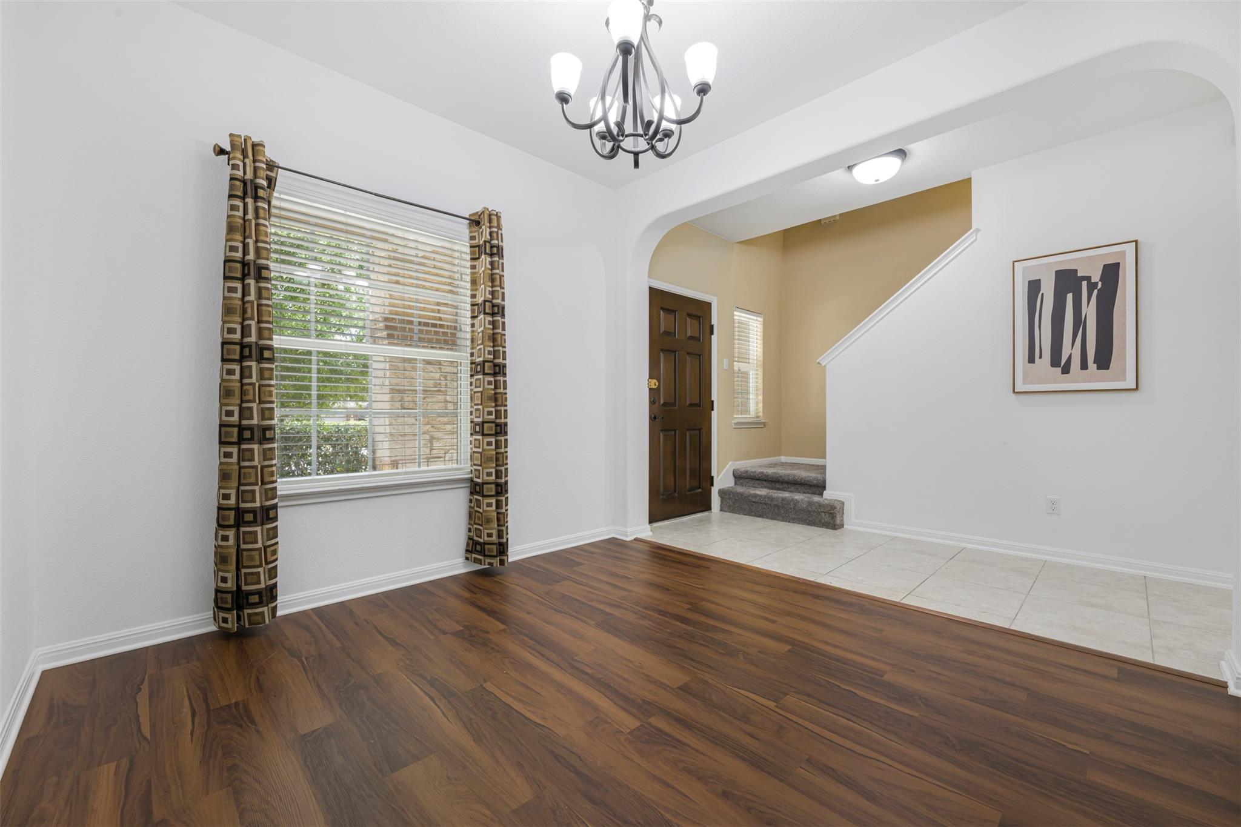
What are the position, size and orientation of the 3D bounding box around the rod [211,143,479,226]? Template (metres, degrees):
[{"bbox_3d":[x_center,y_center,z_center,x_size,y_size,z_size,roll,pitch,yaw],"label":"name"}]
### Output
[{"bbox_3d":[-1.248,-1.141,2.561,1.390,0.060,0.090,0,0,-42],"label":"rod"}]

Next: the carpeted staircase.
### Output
[{"bbox_3d":[1.849,0.797,4.862,1.220,0.370,1.130,0,0,-44],"label":"carpeted staircase"}]

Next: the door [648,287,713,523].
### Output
[{"bbox_3d":[0.563,-0.054,4.430,0.920,2.030,0.050,0,0,-44],"label":"door"}]

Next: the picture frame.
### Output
[{"bbox_3d":[2.949,-0.601,3.155,0.035,0.920,0.600,0,0,-44],"label":"picture frame"}]

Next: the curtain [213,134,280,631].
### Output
[{"bbox_3d":[-1.670,-0.139,2.164,0.225,2.140,0.145,0,0,-42],"label":"curtain"}]

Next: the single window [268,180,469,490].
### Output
[{"bbox_3d":[-1.339,-0.416,2.645,1.100,1.490,0.060,0,0,-42],"label":"single window"}]

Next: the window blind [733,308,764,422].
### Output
[{"bbox_3d":[1.380,-0.501,5.241,0.600,1.210,0.080,0,0,-44],"label":"window blind"}]

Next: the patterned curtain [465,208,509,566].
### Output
[{"bbox_3d":[-0.809,-0.150,2.947,0.225,2.160,0.145,0,0,-42],"label":"patterned curtain"}]

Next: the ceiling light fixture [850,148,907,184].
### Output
[{"bbox_3d":[1.799,-1.703,3.376,0.360,0.140,0.360,0,0,-44],"label":"ceiling light fixture"}]

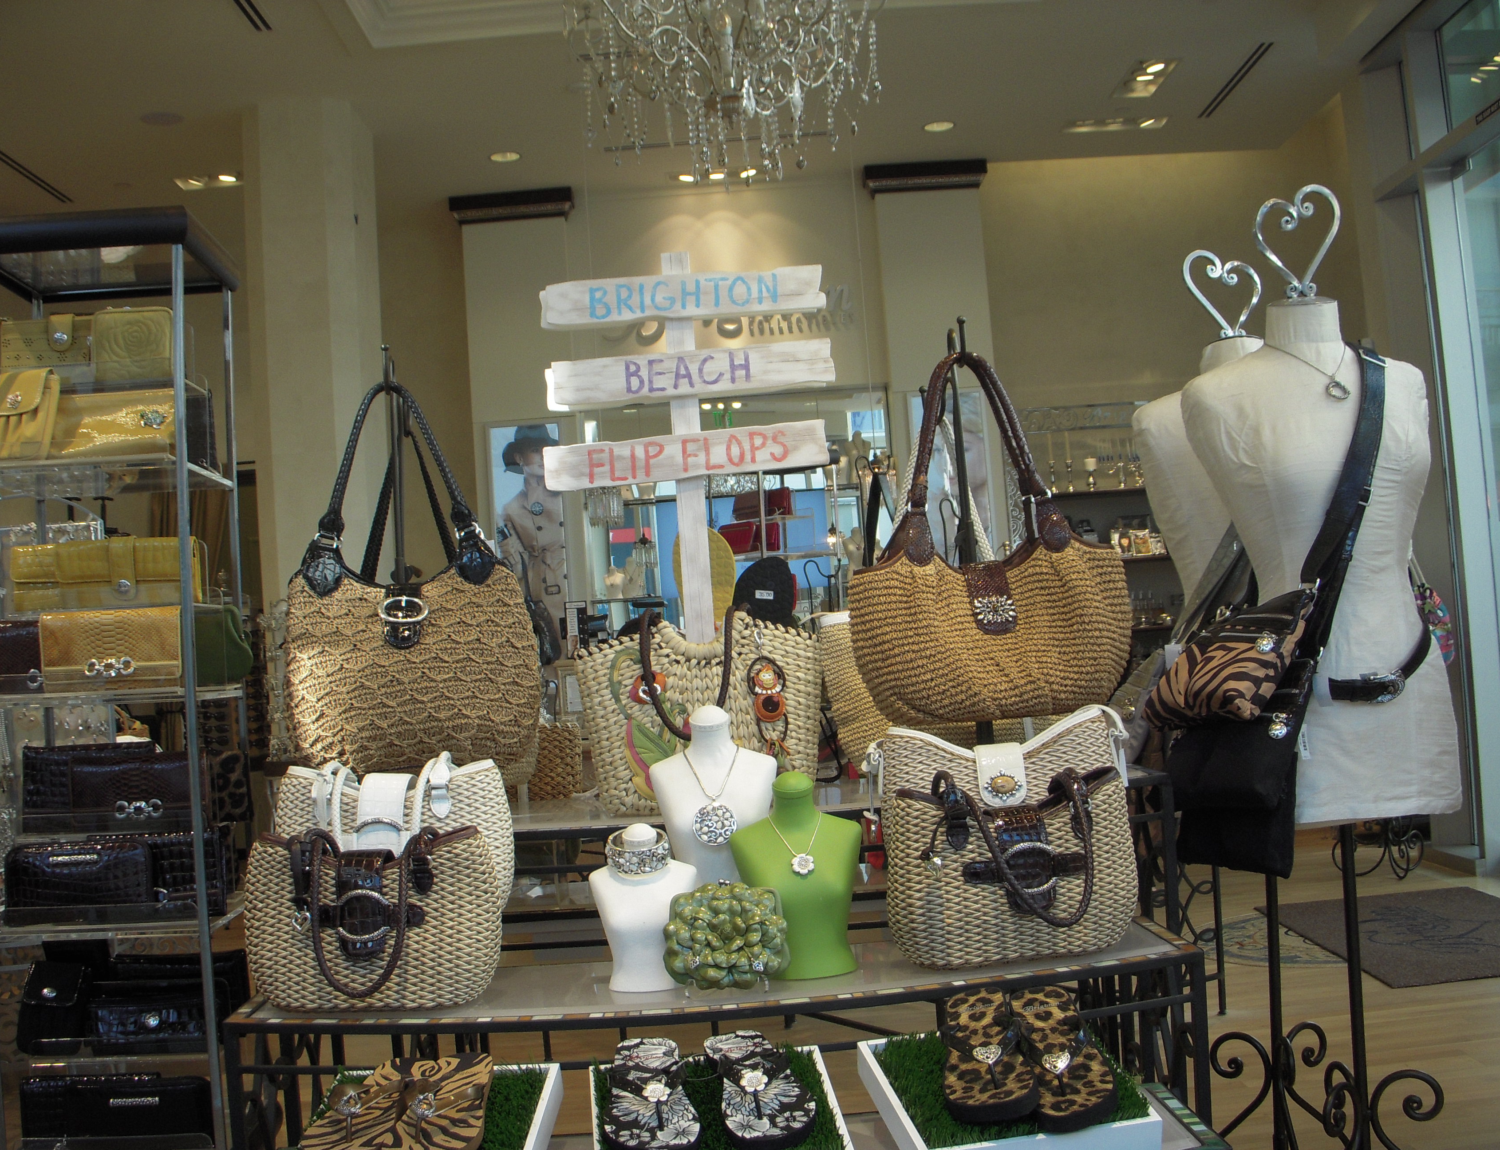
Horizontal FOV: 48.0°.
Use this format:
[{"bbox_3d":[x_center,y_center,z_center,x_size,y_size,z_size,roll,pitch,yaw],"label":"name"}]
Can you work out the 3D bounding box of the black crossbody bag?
[{"bbox_3d":[0.771,0.048,2.380,0.340,0.740,0.250,-5,-3,24],"label":"black crossbody bag"}]

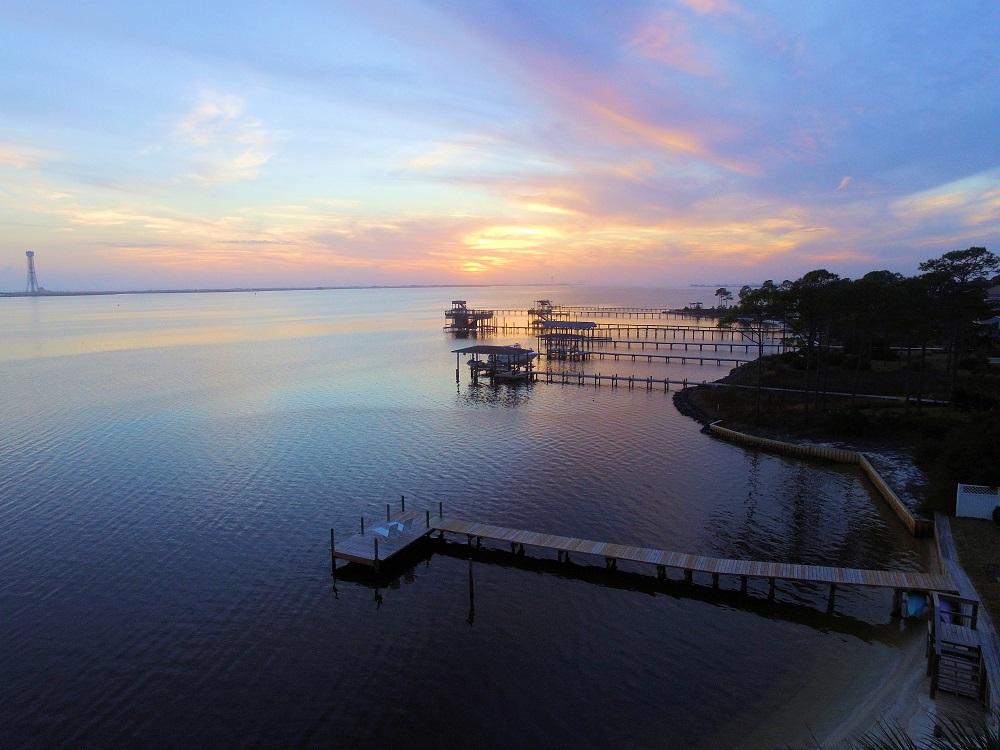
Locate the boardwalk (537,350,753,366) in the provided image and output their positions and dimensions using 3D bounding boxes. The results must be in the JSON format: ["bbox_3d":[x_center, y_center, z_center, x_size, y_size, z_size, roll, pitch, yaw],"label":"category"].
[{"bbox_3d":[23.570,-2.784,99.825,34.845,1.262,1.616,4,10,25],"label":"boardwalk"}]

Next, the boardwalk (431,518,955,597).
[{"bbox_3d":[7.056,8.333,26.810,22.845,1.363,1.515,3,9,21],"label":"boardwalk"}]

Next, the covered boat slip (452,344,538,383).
[{"bbox_3d":[-0.850,-1.484,82.748,11.000,5.000,5.100,4,10,24],"label":"covered boat slip"}]

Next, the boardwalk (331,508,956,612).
[{"bbox_3d":[5.031,8.561,25.708,25.810,1.464,5.555,3,9,21],"label":"boardwalk"}]

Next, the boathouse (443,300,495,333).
[{"bbox_3d":[-8.458,-16.717,166.043,12.625,8.787,8.080,2,9,12],"label":"boathouse"}]

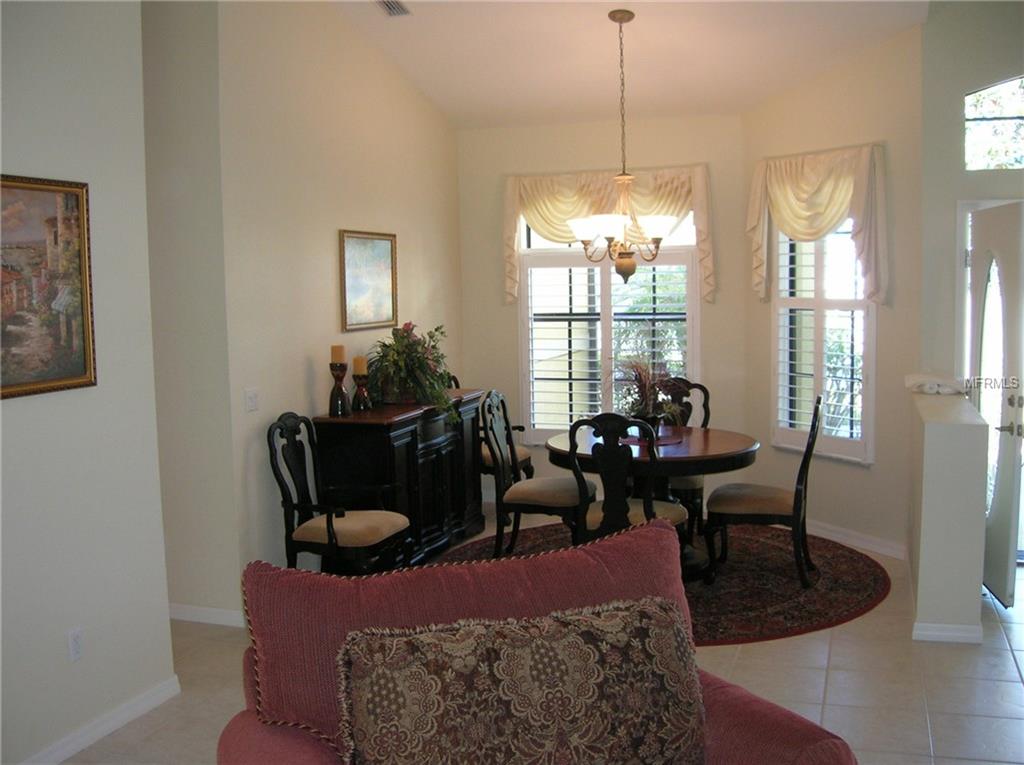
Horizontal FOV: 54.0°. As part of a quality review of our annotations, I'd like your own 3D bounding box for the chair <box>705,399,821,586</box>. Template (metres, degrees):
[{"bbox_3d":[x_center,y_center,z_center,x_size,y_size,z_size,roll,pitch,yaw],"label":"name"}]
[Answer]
[{"bbox_3d":[1.438,0.591,5.712,0.605,1.040,0.510,1,6,21],"label":"chair"}]

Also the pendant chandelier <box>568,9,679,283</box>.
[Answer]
[{"bbox_3d":[0.650,-1.367,5.864,0.640,1.571,0.640,-1,6,0],"label":"pendant chandelier"}]

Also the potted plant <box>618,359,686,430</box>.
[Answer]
[{"bbox_3d":[0.823,0.097,5.904,0.390,0.476,0.370,-1,6,0],"label":"potted plant"}]

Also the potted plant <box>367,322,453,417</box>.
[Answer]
[{"bbox_3d":[-0.621,-0.072,6.146,0.510,0.560,0.530,1,6,20],"label":"potted plant"}]

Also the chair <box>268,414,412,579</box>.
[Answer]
[{"bbox_3d":[-0.848,0.682,5.059,0.630,1.060,0.610,1,6,20],"label":"chair"}]

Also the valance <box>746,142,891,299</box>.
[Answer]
[{"bbox_3d":[1.911,-0.975,6.395,0.130,0.950,1.180,-4,6,-25],"label":"valance"}]

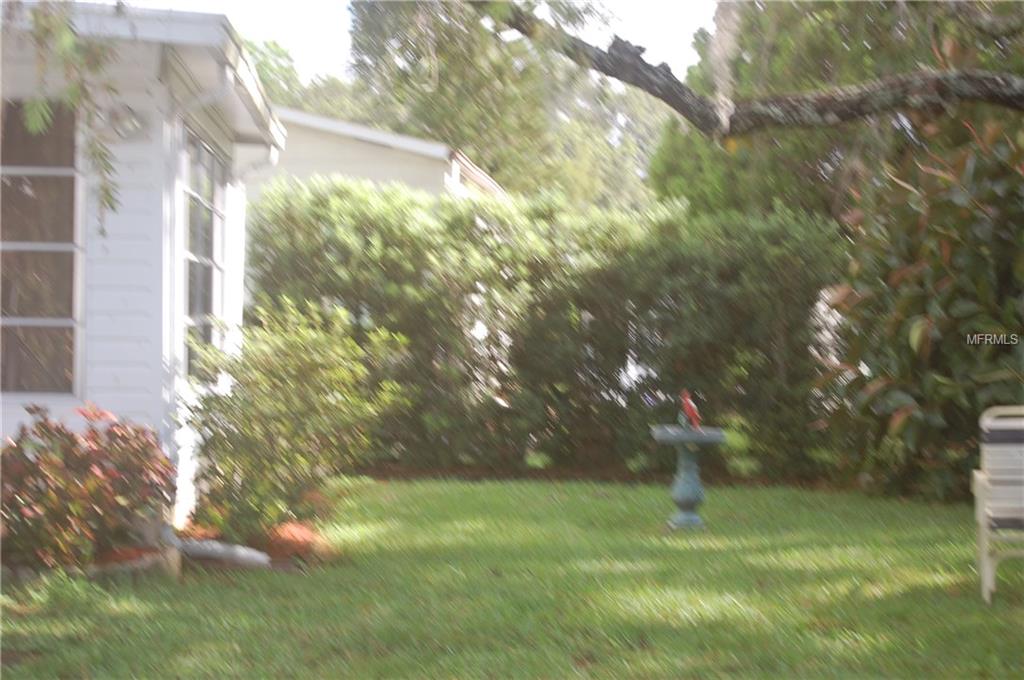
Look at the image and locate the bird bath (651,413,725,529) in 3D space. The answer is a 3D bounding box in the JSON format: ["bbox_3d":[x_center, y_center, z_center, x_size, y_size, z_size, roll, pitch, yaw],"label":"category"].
[{"bbox_3d":[1.171,0.902,15.500,0.475,0.700,0.475,0,-1,0],"label":"bird bath"}]

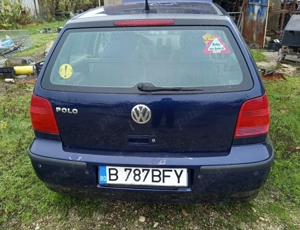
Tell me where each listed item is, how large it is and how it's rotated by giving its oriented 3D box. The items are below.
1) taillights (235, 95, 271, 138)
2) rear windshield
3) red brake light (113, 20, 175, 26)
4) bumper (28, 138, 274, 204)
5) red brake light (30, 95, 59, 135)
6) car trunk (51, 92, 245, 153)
[{"bbox_3d":[0.621,0.005,1.629,0.240,0.260,0.140,-3,19,-3],"label":"taillights"},{"bbox_3d":[-0.039,-0.323,1.591,1.230,0.390,0.130,0,-5,6],"label":"rear windshield"},{"bbox_3d":[-0.036,-0.533,1.606,0.355,0.036,0.040,0,18,6],"label":"red brake light"},{"bbox_3d":[-0.024,0.343,1.785,1.620,0.370,0.350,0,23,6],"label":"bumper"},{"bbox_3d":[-0.682,-0.004,1.765,0.240,0.260,0.140,4,20,15],"label":"red brake light"},{"bbox_3d":[-0.038,0.040,1.627,1.110,0.370,0.150,0,18,6],"label":"car trunk"}]

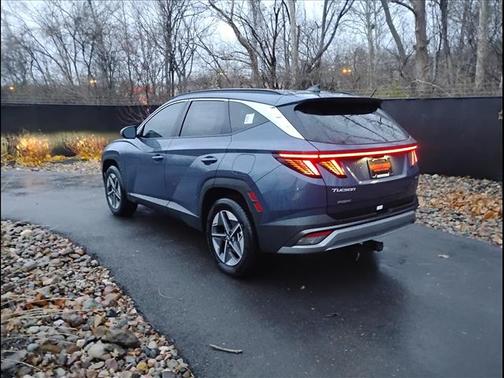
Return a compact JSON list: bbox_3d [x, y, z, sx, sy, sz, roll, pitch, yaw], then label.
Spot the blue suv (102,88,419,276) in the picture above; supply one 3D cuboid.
[{"bbox_3d":[-0.367,-0.364,5.143,1.930,1.680,4.640,-11,15,-38],"label":"blue suv"}]

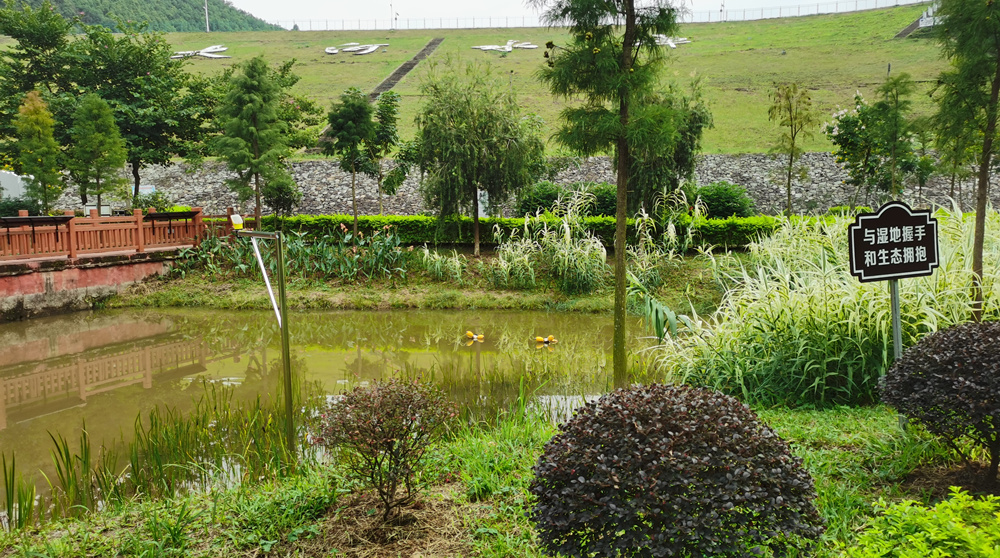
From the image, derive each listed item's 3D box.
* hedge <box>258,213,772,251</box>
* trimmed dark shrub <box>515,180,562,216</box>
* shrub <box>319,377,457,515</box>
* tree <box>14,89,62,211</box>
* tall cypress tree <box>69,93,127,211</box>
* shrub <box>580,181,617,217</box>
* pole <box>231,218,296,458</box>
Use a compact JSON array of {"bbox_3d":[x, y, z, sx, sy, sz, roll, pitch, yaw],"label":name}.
[{"bbox_3d":[0.480,-1.203,19.659,13.198,0.866,0.900,0,6,3],"label":"hedge"},{"bbox_3d":[1.170,-2.120,23.712,1.458,1.734,1.458,0,6,0],"label":"trimmed dark shrub"},{"bbox_3d":[-0.604,0.910,4.174,0.720,0.740,0.720,0,6,0],"label":"shrub"},{"bbox_3d":[-13.624,-3.417,23.057,1.417,4.222,1.417,0,6,0],"label":"tree"},{"bbox_3d":[-11.882,-3.392,23.061,1.712,4.158,1.712,0,6,0],"label":"tall cypress tree"},{"bbox_3d":[3.145,-2.109,23.714,1.519,1.698,1.519,0,6,0],"label":"shrub"},{"bbox_3d":[-2.062,0.511,6.814,0.860,2.073,0.140,6,9,43],"label":"pole"}]

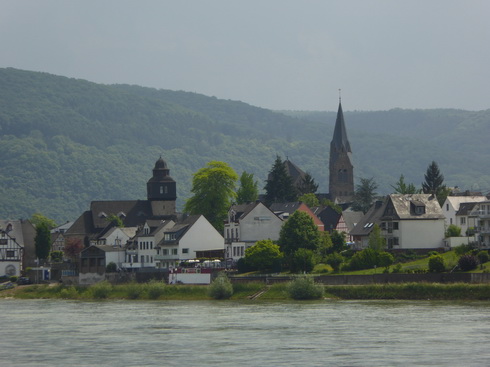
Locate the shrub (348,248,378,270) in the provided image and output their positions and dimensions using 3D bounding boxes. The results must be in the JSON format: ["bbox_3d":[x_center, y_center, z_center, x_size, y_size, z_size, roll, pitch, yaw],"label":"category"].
[{"bbox_3d":[19.860,12.750,407.000,5.100,3.760,4.300,0,-2,0],"label":"shrub"}]

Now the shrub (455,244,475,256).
[{"bbox_3d":[37.613,11.567,417.000,3.400,2.200,2.800,0,-2,0],"label":"shrub"}]

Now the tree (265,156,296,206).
[{"bbox_3d":[7.878,5.326,540.000,8.500,22.000,8.500,0,-2,0],"label":"tree"}]

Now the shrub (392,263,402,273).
[{"bbox_3d":[25.170,13.870,401.000,1.570,1.700,1.600,0,-2,0],"label":"shrub"}]

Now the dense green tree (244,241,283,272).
[{"bbox_3d":[3.060,12.200,408.000,6.620,5.450,5.900,0,-2,0],"label":"dense green tree"}]

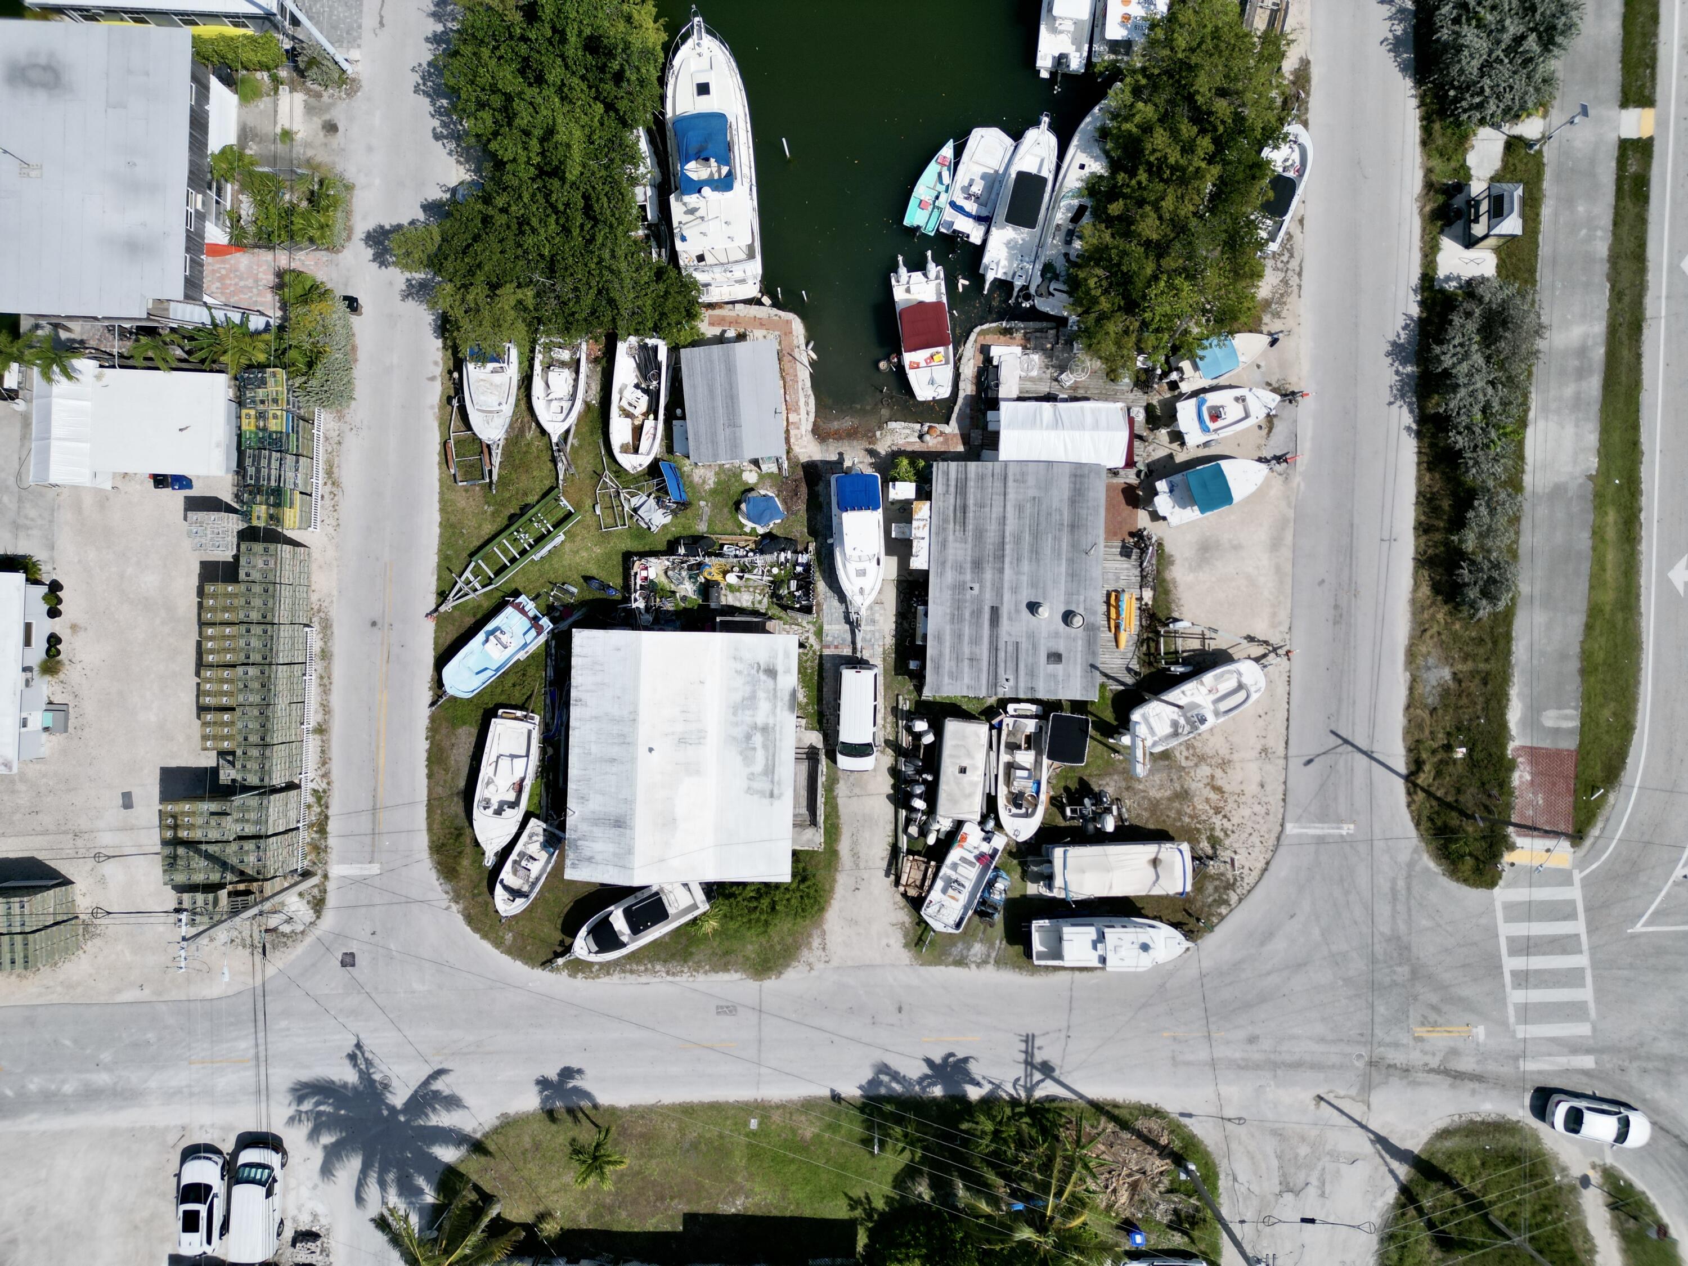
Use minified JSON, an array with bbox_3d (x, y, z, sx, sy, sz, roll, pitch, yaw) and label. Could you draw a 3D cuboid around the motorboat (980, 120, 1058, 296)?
[{"bbox_3d":[8.983,-21.278,58.677,2.600,2.900,9.160,14,89,0],"label":"motorboat"}]

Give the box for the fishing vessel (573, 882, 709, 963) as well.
[{"bbox_3d":[-9.960,13.650,56.350,7.000,1.750,2.250,-26,90,0],"label":"fishing vessel"}]

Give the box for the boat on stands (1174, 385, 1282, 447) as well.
[{"bbox_3d":[18.820,-10.710,56.990,4.940,1.510,2.150,-15,90,0],"label":"boat on stands"}]

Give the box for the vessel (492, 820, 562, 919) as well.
[{"bbox_3d":[-15.300,11.500,56.550,1.900,1.450,4.900,28,90,0],"label":"vessel"}]

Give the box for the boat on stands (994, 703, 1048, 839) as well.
[{"bbox_3d":[8.610,6.810,56.790,2.290,1.820,6.510,2,90,0],"label":"boat on stands"}]

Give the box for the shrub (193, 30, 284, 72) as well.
[{"bbox_3d":[-29.780,-28.597,57.835,4.150,1.750,1.450,0,89,0],"label":"shrub"}]

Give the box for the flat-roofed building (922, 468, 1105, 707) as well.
[{"bbox_3d":[8.231,-2.449,57.195,8.262,2.700,11.238,2,89,0],"label":"flat-roofed building"}]

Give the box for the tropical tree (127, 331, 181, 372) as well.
[{"bbox_3d":[-32.200,-13.200,55.800,2.500,3.300,2.200,0,90,0],"label":"tropical tree"}]

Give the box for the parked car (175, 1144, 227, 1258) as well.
[{"bbox_3d":[-31.680,28.100,57.292,1.930,1.740,4.800,3,89,0],"label":"parked car"}]

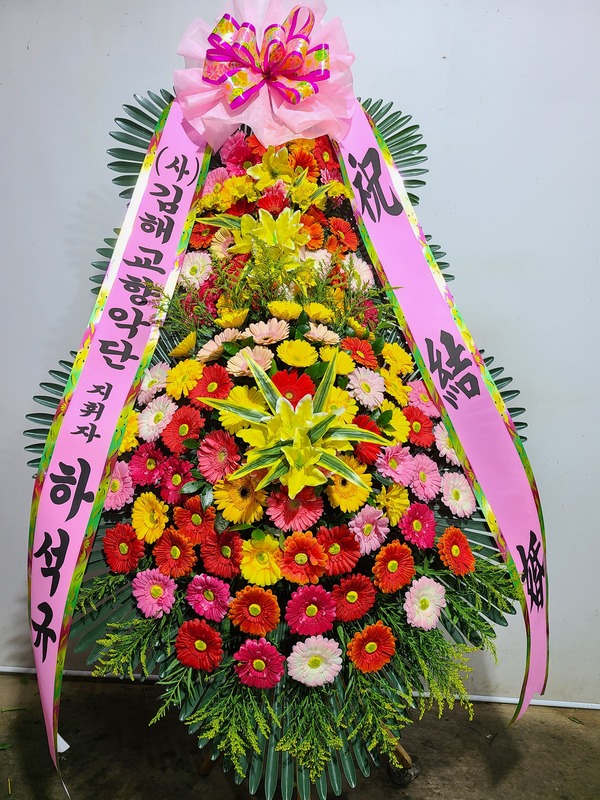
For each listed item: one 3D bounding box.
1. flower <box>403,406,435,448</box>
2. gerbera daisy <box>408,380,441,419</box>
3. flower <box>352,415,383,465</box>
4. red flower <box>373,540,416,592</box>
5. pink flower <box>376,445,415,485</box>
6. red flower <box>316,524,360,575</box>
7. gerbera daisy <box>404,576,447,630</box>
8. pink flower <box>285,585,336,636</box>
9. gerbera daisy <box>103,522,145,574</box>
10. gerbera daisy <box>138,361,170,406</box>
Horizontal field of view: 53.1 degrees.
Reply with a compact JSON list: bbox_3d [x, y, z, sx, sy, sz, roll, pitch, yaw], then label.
[{"bbox_3d":[0.284,0.066,1.440,0.102,0.108,0.038,-5,-10,-26],"label":"flower"},{"bbox_3d":[0.307,-0.001,1.470,0.102,0.104,0.038,-4,-23,-22],"label":"gerbera daisy"},{"bbox_3d":[0.131,0.086,1.257,0.035,0.106,0.106,-19,-7,42],"label":"flower"},{"bbox_3d":[0.186,0.338,1.219,0.106,0.106,0.042,-4,-8,-24],"label":"red flower"},{"bbox_3d":[0.217,0.150,1.380,0.103,0.106,0.038,-3,-13,-16],"label":"pink flower"},{"bbox_3d":[0.081,0.316,1.260,0.107,0.107,0.038,0,-8,-11],"label":"red flower"},{"bbox_3d":[0.249,0.413,1.219,0.106,0.106,0.042,-4,-10,-23],"label":"gerbera daisy"},{"bbox_3d":[0.024,0.438,1.250,0.105,0.105,0.037,1,-12,-1],"label":"pink flower"},{"bbox_3d":[-0.372,0.318,1.289,0.105,0.105,0.042,1,-9,19],"label":"gerbera daisy"},{"bbox_3d":[-0.312,-0.031,1.315,0.108,0.108,0.035,8,-19,44],"label":"gerbera daisy"}]

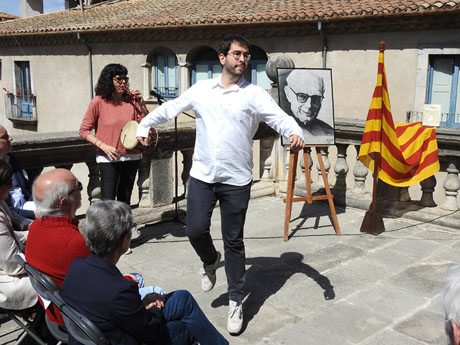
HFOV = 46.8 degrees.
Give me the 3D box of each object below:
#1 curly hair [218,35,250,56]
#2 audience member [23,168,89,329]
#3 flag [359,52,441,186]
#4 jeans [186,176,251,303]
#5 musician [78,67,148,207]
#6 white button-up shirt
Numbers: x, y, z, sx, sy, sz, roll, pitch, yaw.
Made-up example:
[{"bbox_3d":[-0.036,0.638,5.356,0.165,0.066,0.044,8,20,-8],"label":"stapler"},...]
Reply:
[{"bbox_3d":[0.024,-0.745,3.181,0.180,0.150,0.210,-5,10,-26],"label":"curly hair"},{"bbox_3d":[-0.597,0.534,2.470,0.760,1.180,0.520,-7,12,-37],"label":"audience member"},{"bbox_3d":[1.727,-0.542,5.414,0.830,1.380,0.360,-1,10,-8],"label":"flag"},{"bbox_3d":[-0.074,0.410,3.403,0.400,0.860,0.420,1,9,6],"label":"jeans"},{"bbox_3d":[-1.036,-0.100,4.768,0.520,1.680,0.420,-7,12,-36],"label":"musician"},{"bbox_3d":[-0.058,-0.237,3.235,0.980,0.670,0.420,1,9,6],"label":"white button-up shirt"}]

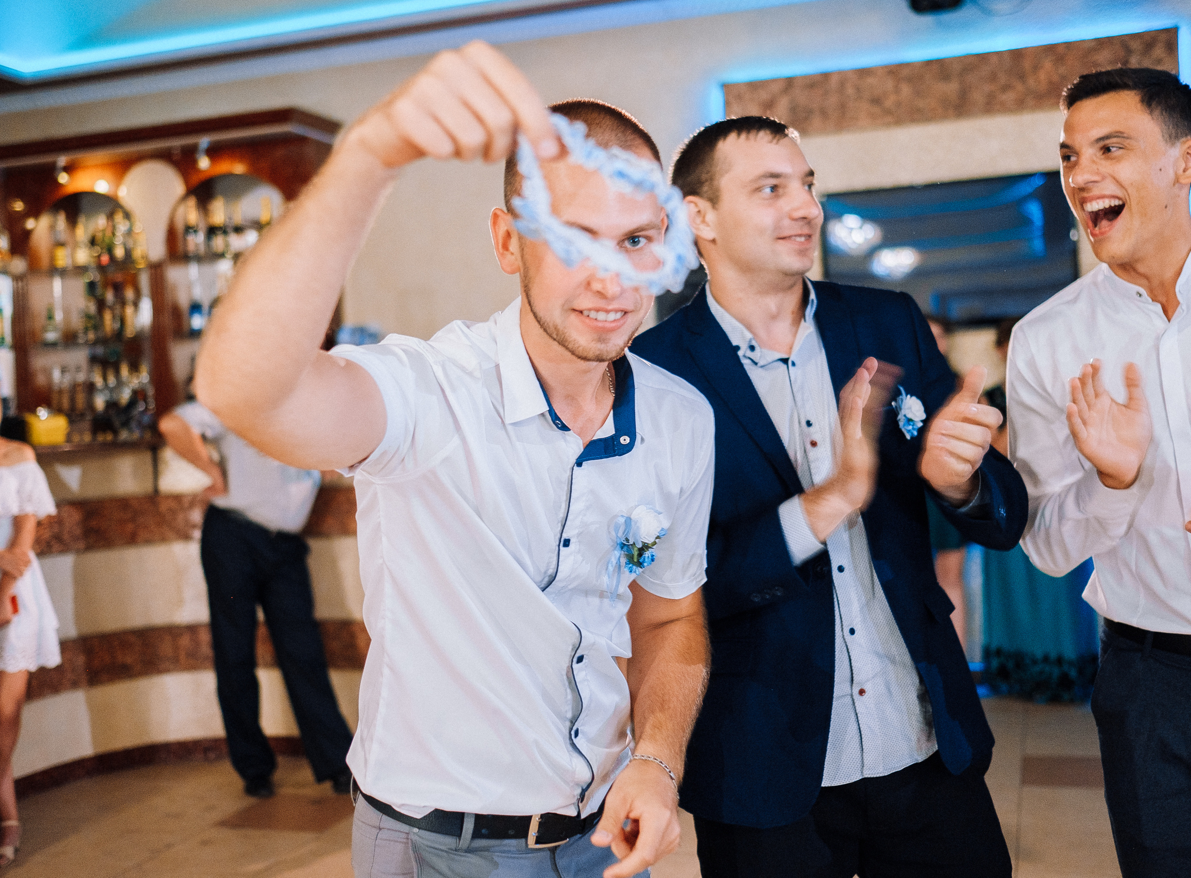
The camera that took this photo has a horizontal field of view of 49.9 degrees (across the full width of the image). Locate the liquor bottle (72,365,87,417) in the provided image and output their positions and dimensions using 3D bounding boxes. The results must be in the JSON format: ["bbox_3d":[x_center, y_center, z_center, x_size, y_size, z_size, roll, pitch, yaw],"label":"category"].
[{"bbox_3d":[-2.761,-0.259,6.850,0.078,0.275,0.078,-2,0,16],"label":"liquor bottle"}]

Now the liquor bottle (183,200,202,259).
[{"bbox_3d":[-2.113,-1.103,6.700,0.085,0.301,0.085,-2,0,16],"label":"liquor bottle"}]

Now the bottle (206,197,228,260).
[{"bbox_3d":[-1.982,-1.108,6.700,0.095,0.312,0.095,-2,0,16],"label":"bottle"}]

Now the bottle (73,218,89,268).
[{"bbox_3d":[-2.755,-1.051,6.850,0.080,0.264,0.080,-2,0,16],"label":"bottle"}]

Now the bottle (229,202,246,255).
[{"bbox_3d":[-1.950,-1.147,6.970,0.084,0.282,0.084,-2,0,19],"label":"bottle"}]

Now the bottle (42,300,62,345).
[{"bbox_3d":[-3.134,-0.663,7.377,0.091,0.259,0.091,-2,0,19],"label":"bottle"}]

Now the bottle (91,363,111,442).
[{"bbox_3d":[-2.554,-0.191,6.600,0.095,0.392,0.095,-2,0,16],"label":"bottle"}]

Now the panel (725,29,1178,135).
[{"bbox_3d":[1.683,-1.690,6.226,2.120,0.311,0.050,-2,0,16],"label":"panel"}]

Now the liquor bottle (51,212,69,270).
[{"bbox_3d":[-3.075,-1.130,7.350,0.083,0.316,0.083,-2,0,19],"label":"liquor bottle"}]

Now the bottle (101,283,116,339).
[{"bbox_3d":[-2.756,-0.725,7.249,0.079,0.313,0.079,-2,0,19],"label":"bottle"}]

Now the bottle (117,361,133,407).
[{"bbox_3d":[-2.655,-0.310,7.222,0.082,0.265,0.082,-2,0,19],"label":"bottle"}]

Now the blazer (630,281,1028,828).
[{"bbox_3d":[0.323,0.163,1.790,0.570,0.760,0.400,-5,0,-5],"label":"blazer"}]

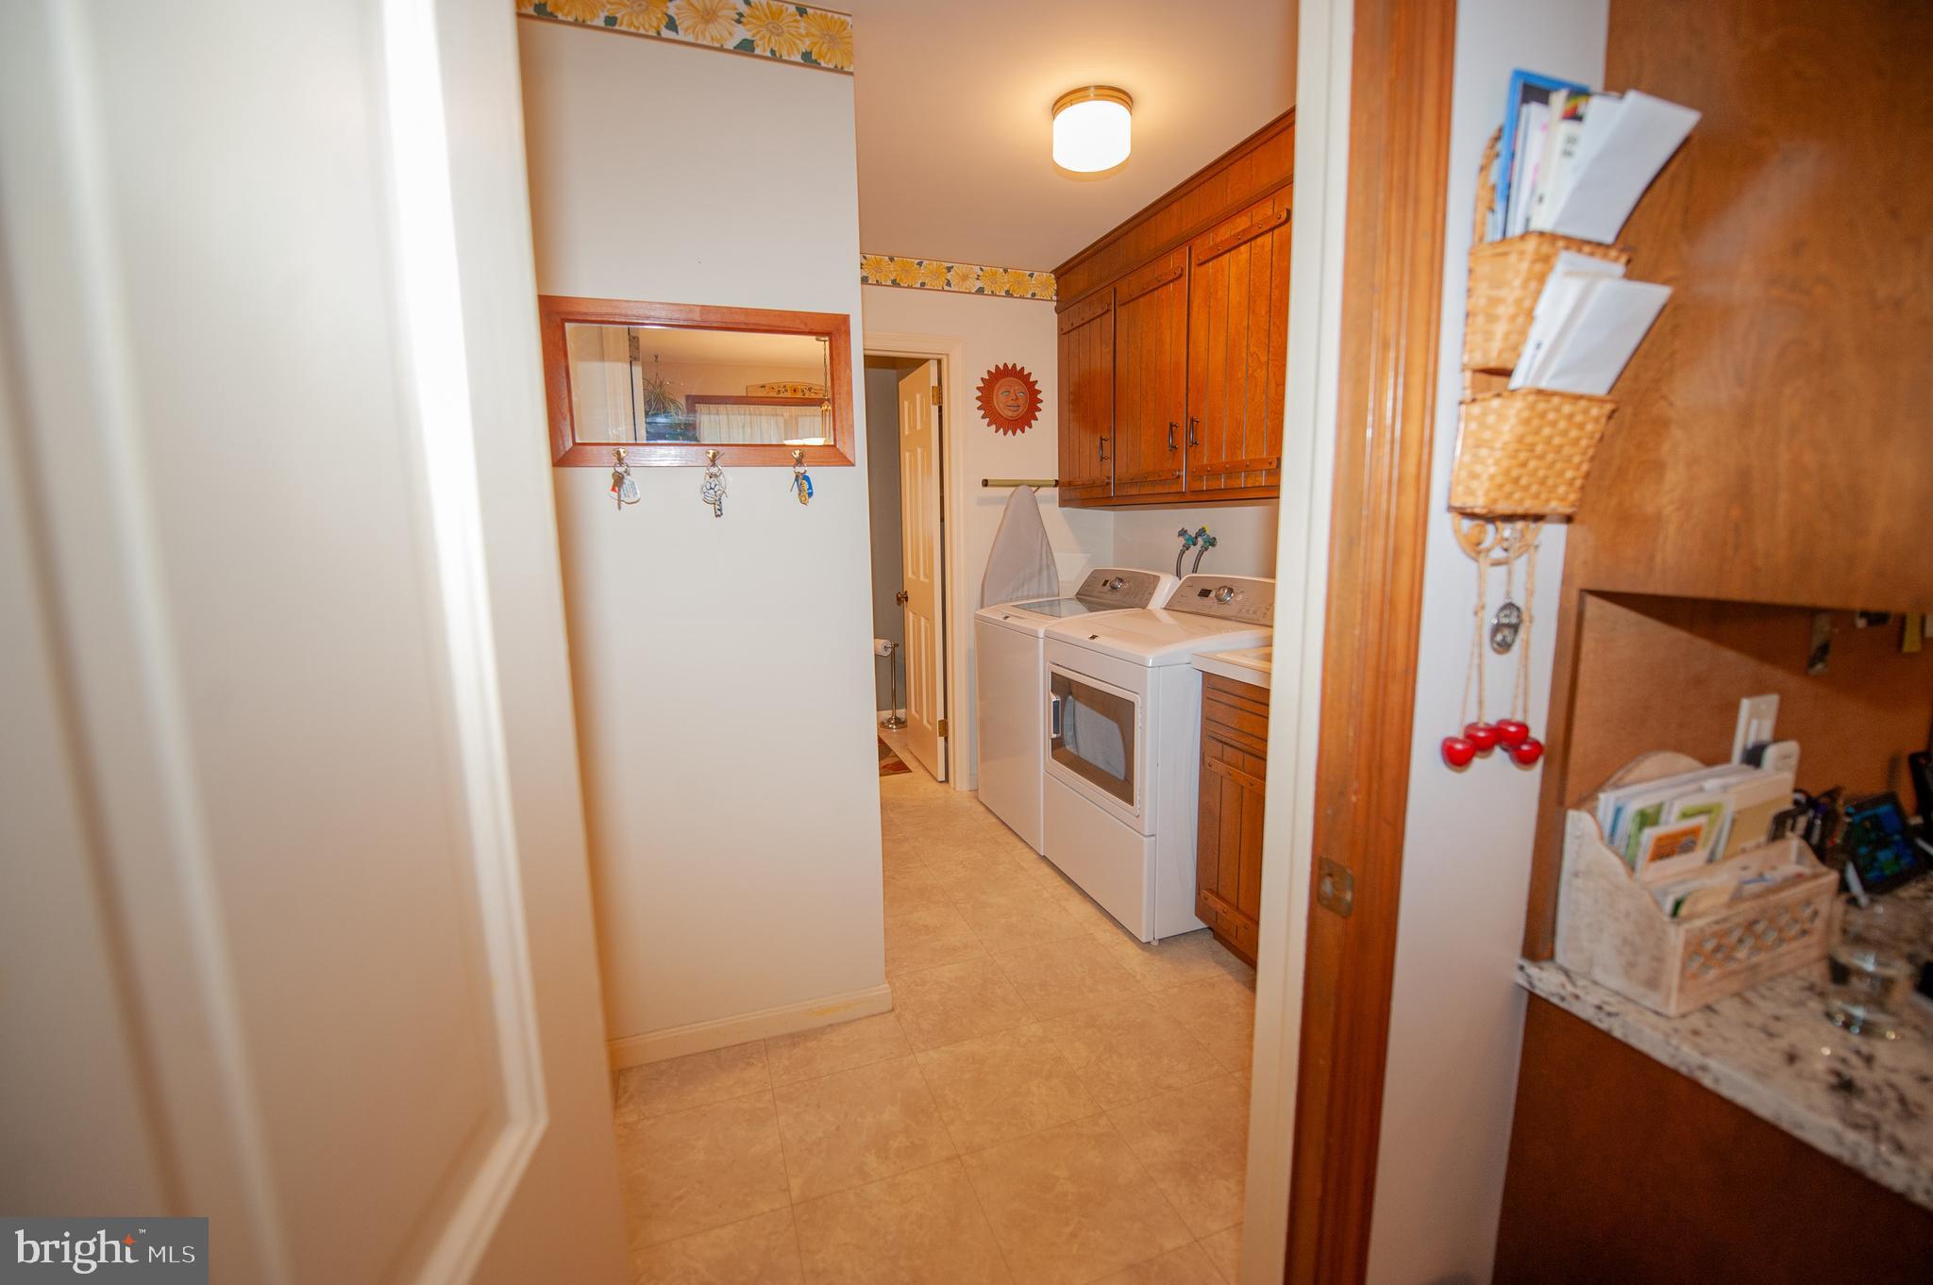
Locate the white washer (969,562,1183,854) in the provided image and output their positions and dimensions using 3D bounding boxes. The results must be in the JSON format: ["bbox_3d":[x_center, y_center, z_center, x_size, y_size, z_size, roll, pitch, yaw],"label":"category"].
[{"bbox_3d":[0.478,0.251,3.275,0.655,1.080,0.690,-4,9,-19],"label":"white washer"}]

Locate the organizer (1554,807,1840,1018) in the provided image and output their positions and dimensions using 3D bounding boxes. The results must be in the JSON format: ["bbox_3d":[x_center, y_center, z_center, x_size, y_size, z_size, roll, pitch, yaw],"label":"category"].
[{"bbox_3d":[0.852,0.276,0.871,0.300,0.200,0.115,-4,9,-20],"label":"organizer"}]

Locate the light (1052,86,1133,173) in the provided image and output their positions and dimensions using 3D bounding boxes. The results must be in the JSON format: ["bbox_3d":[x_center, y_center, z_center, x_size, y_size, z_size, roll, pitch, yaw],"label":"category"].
[{"bbox_3d":[0.359,-1.452,2.133,0.225,0.120,0.225,-1,9,0],"label":"light"}]

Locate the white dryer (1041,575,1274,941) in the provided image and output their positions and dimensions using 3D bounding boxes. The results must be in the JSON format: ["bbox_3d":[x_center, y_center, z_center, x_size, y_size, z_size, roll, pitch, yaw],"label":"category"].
[{"bbox_3d":[0.748,0.338,2.643,0.700,1.080,0.705,-4,9,-20],"label":"white dryer"}]

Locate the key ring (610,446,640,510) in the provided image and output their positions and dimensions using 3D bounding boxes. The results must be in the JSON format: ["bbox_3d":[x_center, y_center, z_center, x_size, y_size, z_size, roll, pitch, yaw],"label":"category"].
[{"bbox_3d":[-0.738,-0.353,1.620,0.058,0.134,0.035,-4,8,-19],"label":"key ring"}]

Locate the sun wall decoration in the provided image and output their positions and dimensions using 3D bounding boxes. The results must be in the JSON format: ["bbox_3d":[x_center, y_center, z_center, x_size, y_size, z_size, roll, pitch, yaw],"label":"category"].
[{"bbox_3d":[0.199,-1.124,3.480,0.320,0.320,0.040,-4,9,-20],"label":"sun wall decoration"}]

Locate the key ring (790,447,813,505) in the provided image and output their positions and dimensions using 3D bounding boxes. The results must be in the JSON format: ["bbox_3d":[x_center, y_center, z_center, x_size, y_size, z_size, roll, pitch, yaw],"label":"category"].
[{"bbox_3d":[-0.382,-0.384,1.743,0.052,0.134,0.035,-4,9,-20],"label":"key ring"}]

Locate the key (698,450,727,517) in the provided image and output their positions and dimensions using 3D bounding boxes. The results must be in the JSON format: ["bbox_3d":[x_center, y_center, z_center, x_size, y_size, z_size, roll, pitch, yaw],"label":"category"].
[{"bbox_3d":[-0.571,-0.357,1.690,0.060,0.145,0.028,-4,8,-20],"label":"key"}]

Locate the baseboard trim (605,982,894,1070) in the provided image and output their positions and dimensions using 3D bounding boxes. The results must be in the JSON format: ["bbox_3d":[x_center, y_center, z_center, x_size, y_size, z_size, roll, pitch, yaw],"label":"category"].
[{"bbox_3d":[-0.549,0.989,1.912,0.759,0.082,0.018,-4,9,-20],"label":"baseboard trim"}]

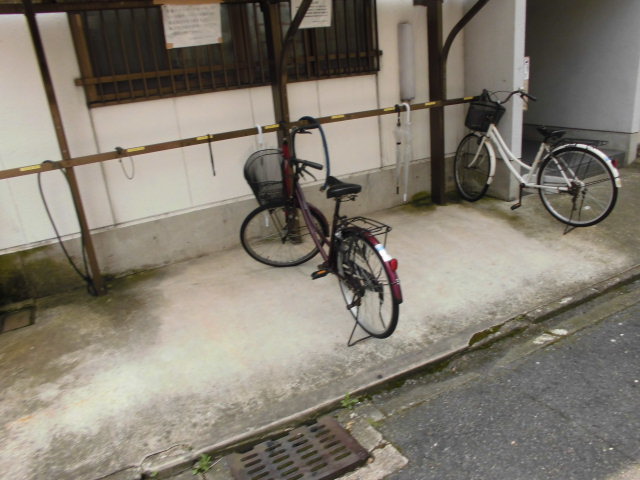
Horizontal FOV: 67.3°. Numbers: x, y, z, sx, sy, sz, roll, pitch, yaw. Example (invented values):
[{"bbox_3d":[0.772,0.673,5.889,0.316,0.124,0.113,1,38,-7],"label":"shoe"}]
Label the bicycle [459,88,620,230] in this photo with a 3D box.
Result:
[{"bbox_3d":[1.769,-0.734,4.292,0.560,1.070,1.790,-18,23,-27],"label":"bicycle"}]

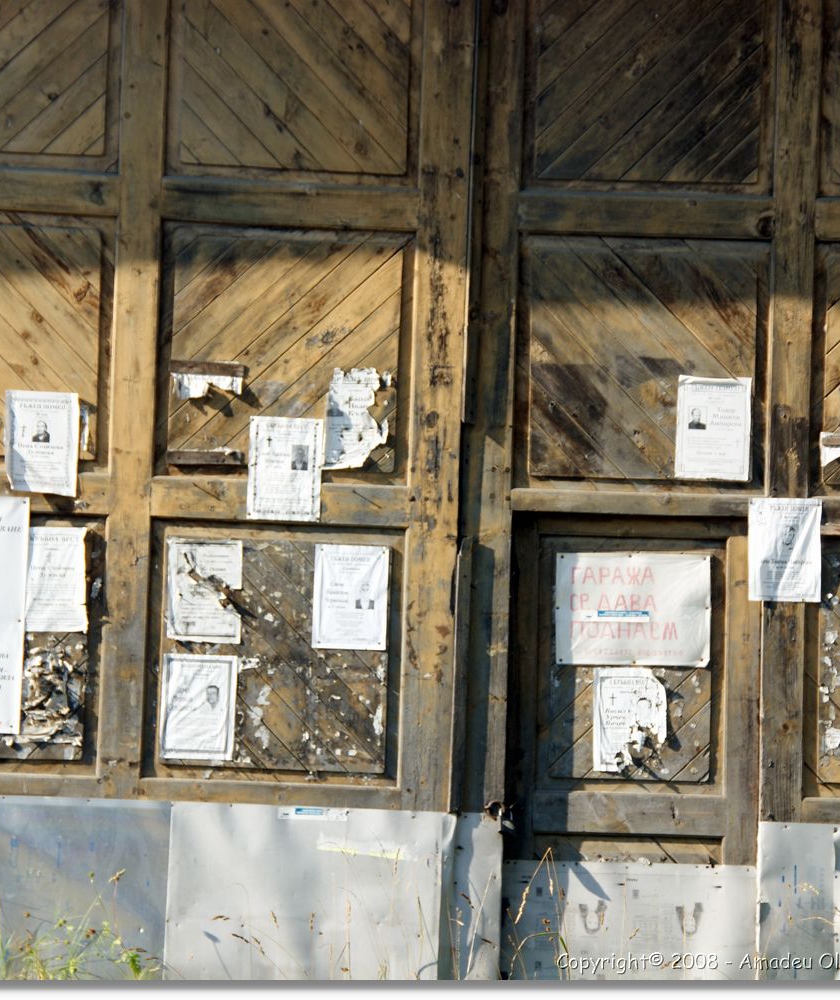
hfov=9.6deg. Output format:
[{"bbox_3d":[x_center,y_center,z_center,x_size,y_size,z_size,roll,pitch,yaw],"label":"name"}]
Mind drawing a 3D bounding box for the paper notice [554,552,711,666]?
[{"bbox_3d":[0.612,0.314,14.340,0.440,0.318,0.012,0,0,0],"label":"paper notice"}]

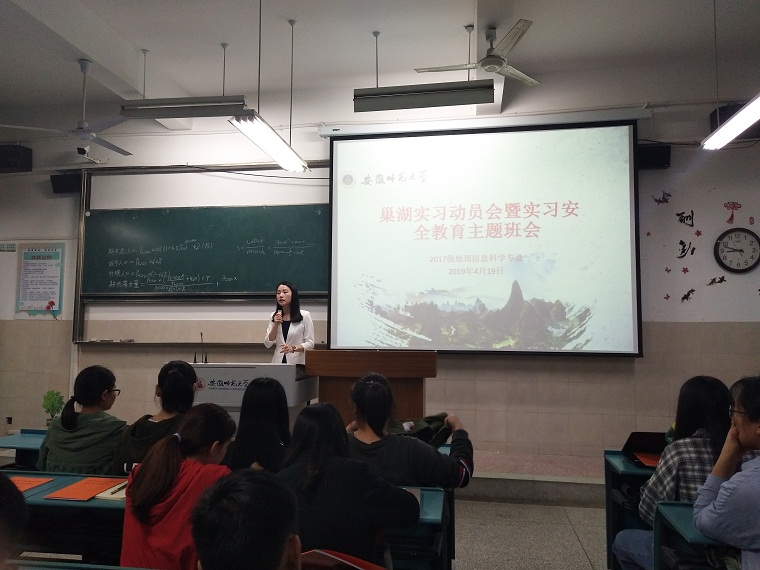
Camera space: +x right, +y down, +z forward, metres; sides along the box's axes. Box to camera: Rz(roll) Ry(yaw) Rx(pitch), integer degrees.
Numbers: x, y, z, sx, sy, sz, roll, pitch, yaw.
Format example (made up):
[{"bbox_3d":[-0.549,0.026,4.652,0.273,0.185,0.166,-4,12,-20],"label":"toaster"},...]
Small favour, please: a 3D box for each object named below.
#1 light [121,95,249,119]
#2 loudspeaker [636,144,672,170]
[{"bbox_3d":[-1.881,-1.691,5.498,1.240,0.200,0.200,0,-5,9],"label":"light"},{"bbox_3d":[2.579,-1.246,5.529,0.390,0.240,0.220,0,5,9],"label":"loudspeaker"}]

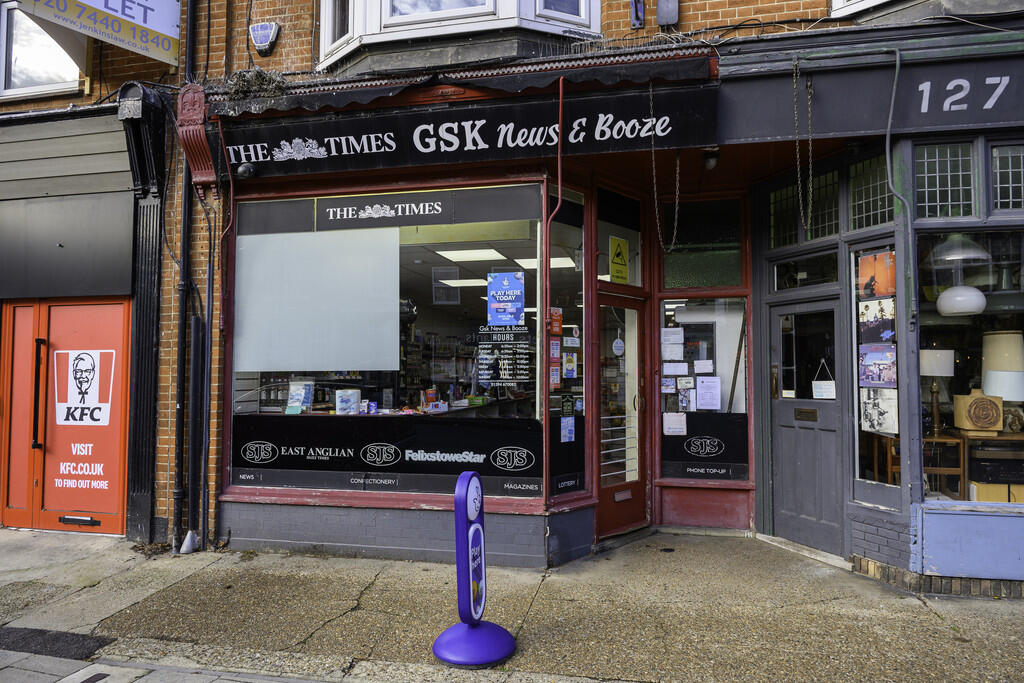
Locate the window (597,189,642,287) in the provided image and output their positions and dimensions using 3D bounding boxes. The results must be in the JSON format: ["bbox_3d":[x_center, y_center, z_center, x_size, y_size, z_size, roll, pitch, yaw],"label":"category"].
[{"bbox_3d":[0.946,-0.888,5.944,0.060,0.786,0.675,-2,-3,43],"label":"window"}]

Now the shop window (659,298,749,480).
[{"bbox_3d":[1.721,0.424,6.133,0.762,1.636,0.070,0,-3,9],"label":"shop window"}]

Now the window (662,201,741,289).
[{"bbox_3d":[1.721,-0.881,6.192,0.684,0.795,0.060,0,-3,9],"label":"window"}]

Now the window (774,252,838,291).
[{"bbox_3d":[2.426,-0.570,5.655,0.060,0.235,0.688,1,-3,-22],"label":"window"}]

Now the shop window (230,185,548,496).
[{"bbox_3d":[-1.035,-0.002,5.441,2.643,2.389,0.080,0,-3,12],"label":"shop window"}]

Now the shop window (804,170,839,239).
[{"bbox_3d":[2.499,-1.094,5.498,0.060,0.513,0.325,1,-3,-22],"label":"shop window"}]

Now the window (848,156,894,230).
[{"bbox_3d":[2.670,-1.111,5.070,0.060,0.497,0.388,1,-3,-22],"label":"window"}]

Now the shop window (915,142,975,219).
[{"bbox_3d":[2.935,-1.091,4.633,0.370,0.511,0.060,0,-3,10],"label":"shop window"}]

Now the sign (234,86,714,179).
[{"bbox_3d":[-0.496,-1.617,5.392,4.086,0.429,0.080,-1,-3,12],"label":"sign"}]

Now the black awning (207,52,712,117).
[{"bbox_3d":[-0.556,-1.931,5.327,4.072,0.187,0.160,-1,-3,12],"label":"black awning"}]

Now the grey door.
[{"bbox_3d":[2.426,0.685,5.649,0.060,2.004,0.748,1,-3,-22],"label":"grey door"}]

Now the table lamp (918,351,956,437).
[{"bbox_3d":[3.231,0.389,5.200,0.255,0.660,0.255,0,-3,10],"label":"table lamp"}]

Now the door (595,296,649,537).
[{"bbox_3d":[0.964,0.631,5.899,0.070,2.004,0.760,-2,-3,43],"label":"door"}]

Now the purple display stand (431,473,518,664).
[{"bbox_3d":[-0.190,1.207,3.759,0.458,0.985,0.458,-1,-3,15],"label":"purple display stand"}]

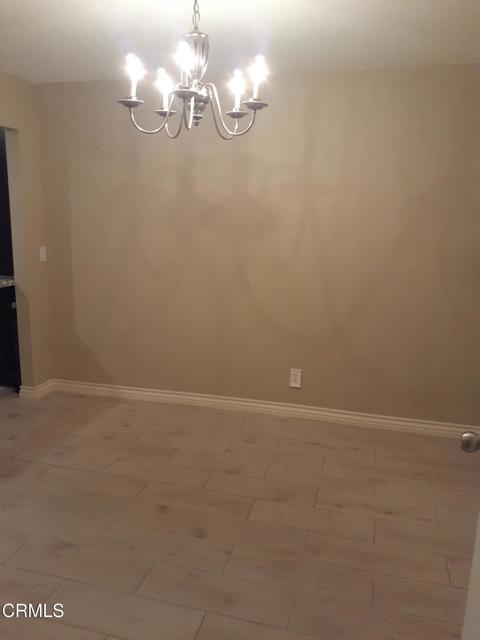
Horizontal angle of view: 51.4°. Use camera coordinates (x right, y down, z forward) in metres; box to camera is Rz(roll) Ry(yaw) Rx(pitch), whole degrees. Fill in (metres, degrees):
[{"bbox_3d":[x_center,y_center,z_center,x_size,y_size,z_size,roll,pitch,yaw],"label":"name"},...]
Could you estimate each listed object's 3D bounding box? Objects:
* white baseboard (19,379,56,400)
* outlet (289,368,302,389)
[{"bbox_3d":[-1.671,0.566,4.143,0.135,0.107,0.280,4,12,14],"label":"white baseboard"},{"bbox_3d":[0.413,0.433,3.718,0.078,0.130,0.016,4,12,14],"label":"outlet"}]

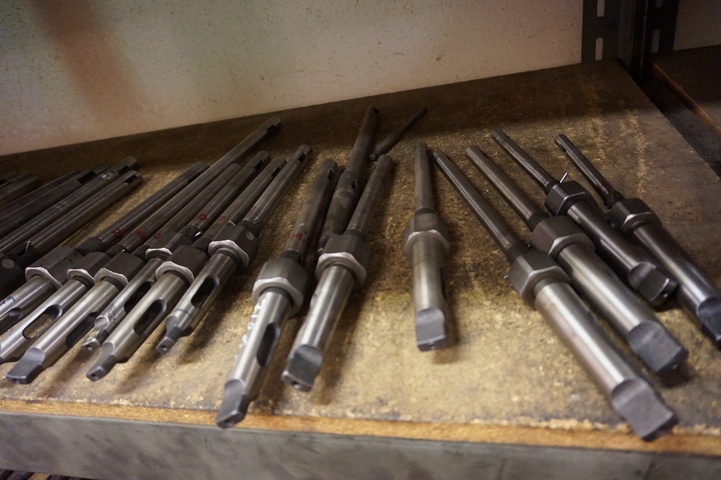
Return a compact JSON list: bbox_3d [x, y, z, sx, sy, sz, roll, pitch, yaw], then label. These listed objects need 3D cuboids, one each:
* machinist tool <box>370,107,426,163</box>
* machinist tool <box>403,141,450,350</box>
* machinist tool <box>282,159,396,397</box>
[{"bbox_3d":[0.070,-0.185,0.809,0.014,0.014,0.208,7,37,32],"label":"machinist tool"},{"bbox_3d":[0.072,-0.032,0.534,0.046,0.043,0.432,-8,29,11],"label":"machinist tool"},{"bbox_3d":[-0.004,-0.005,0.516,0.049,0.046,0.412,-5,30,16],"label":"machinist tool"}]

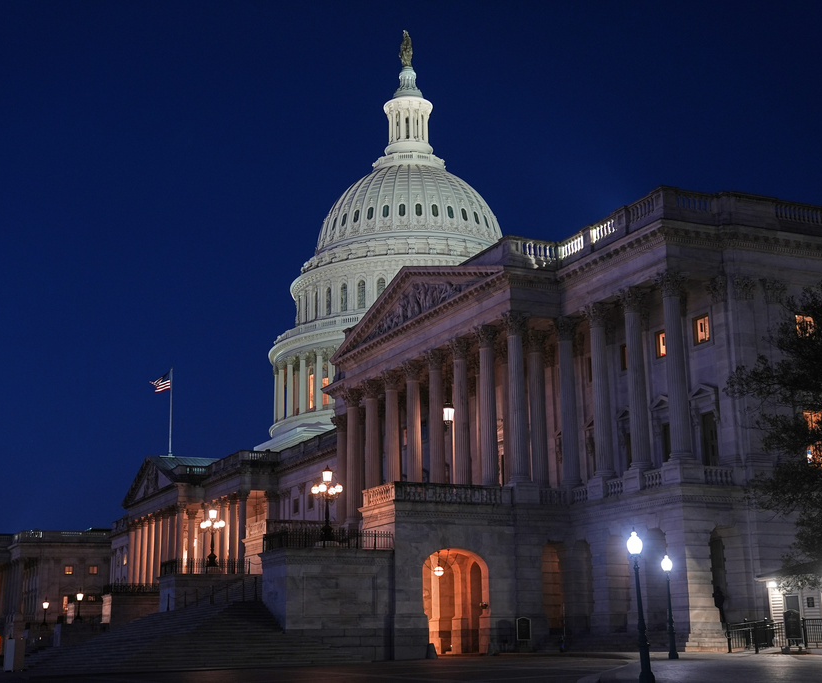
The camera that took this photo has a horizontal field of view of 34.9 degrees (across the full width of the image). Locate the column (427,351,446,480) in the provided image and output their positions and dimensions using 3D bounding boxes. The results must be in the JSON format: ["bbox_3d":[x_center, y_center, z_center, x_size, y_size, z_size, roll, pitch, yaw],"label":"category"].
[{"bbox_3d":[1.579,5.212,77.786,1.040,9.182,1.040,-1,-14,0],"label":"column"}]

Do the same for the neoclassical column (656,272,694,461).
[{"bbox_3d":[12.875,1.233,63.577,1.250,9.250,1.250,-1,-14,0],"label":"neoclassical column"}]

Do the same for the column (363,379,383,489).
[{"bbox_3d":[-2.489,7.115,84.830,1.220,9.157,1.220,-1,-14,0],"label":"column"}]

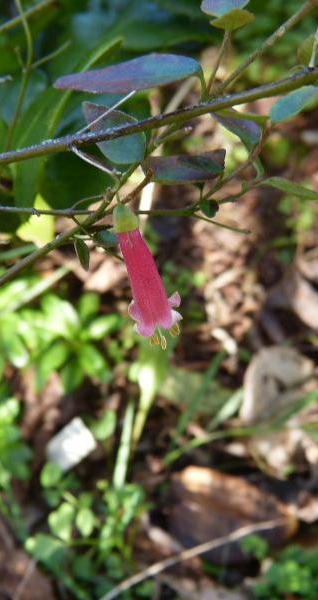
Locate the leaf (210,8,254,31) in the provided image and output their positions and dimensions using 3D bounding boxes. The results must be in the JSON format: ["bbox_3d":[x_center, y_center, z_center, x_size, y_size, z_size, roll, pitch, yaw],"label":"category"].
[{"bbox_3d":[0.022,-0.087,0.335,0.013,0.007,0.003,5,27,-9],"label":"leaf"}]

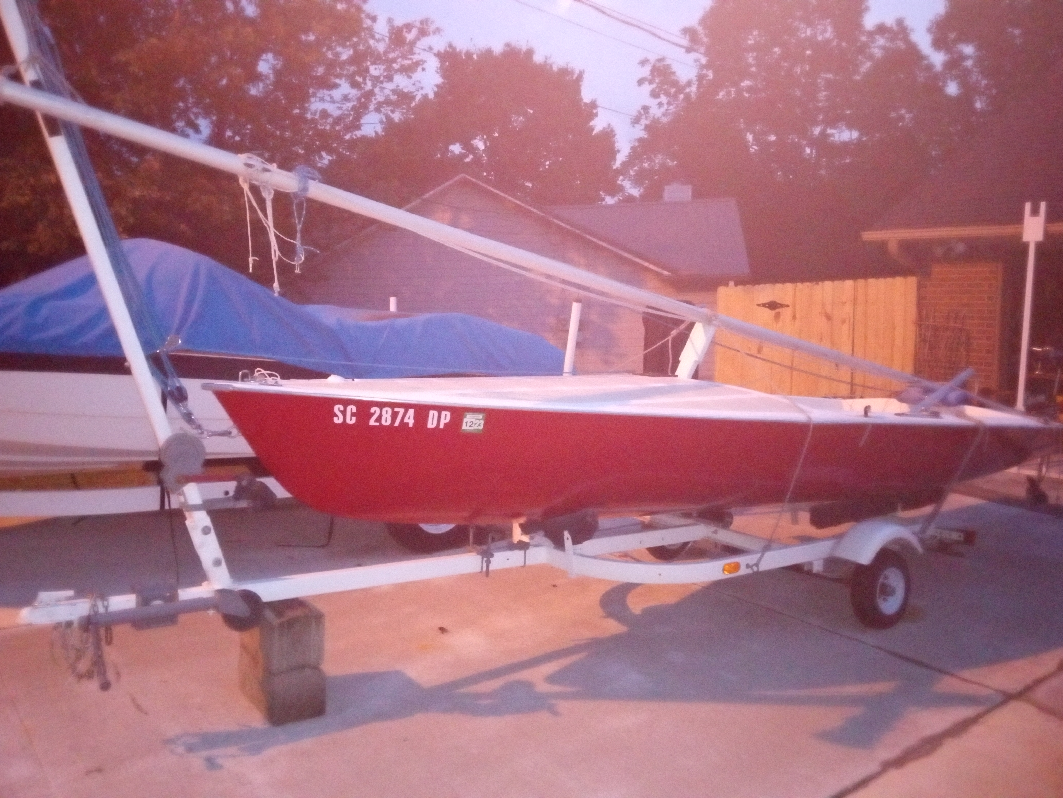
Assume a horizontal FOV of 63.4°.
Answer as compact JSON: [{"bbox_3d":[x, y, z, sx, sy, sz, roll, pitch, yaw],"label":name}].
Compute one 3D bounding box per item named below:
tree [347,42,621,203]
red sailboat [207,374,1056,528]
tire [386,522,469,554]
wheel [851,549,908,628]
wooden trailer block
[{"bbox_3d":[-1.835,-7.628,32.434,10.200,12.300,9.800,0,5,0],"label":"tree"},{"bbox_3d":[0.950,0.273,4.809,5.300,0.770,1.800,0,4,-32],"label":"red sailboat"},{"bbox_3d":[-0.676,0.728,5.813,0.620,0.620,0.190,-3,6,-30],"label":"tire"},{"bbox_3d":[1.827,0.975,4.519,0.410,0.410,0.120,-3,6,-33],"label":"wheel"},{"bbox_3d":[-1.010,1.050,3.523,0.196,0.400,0.400,-3,6,-34],"label":"wooden trailer block"}]

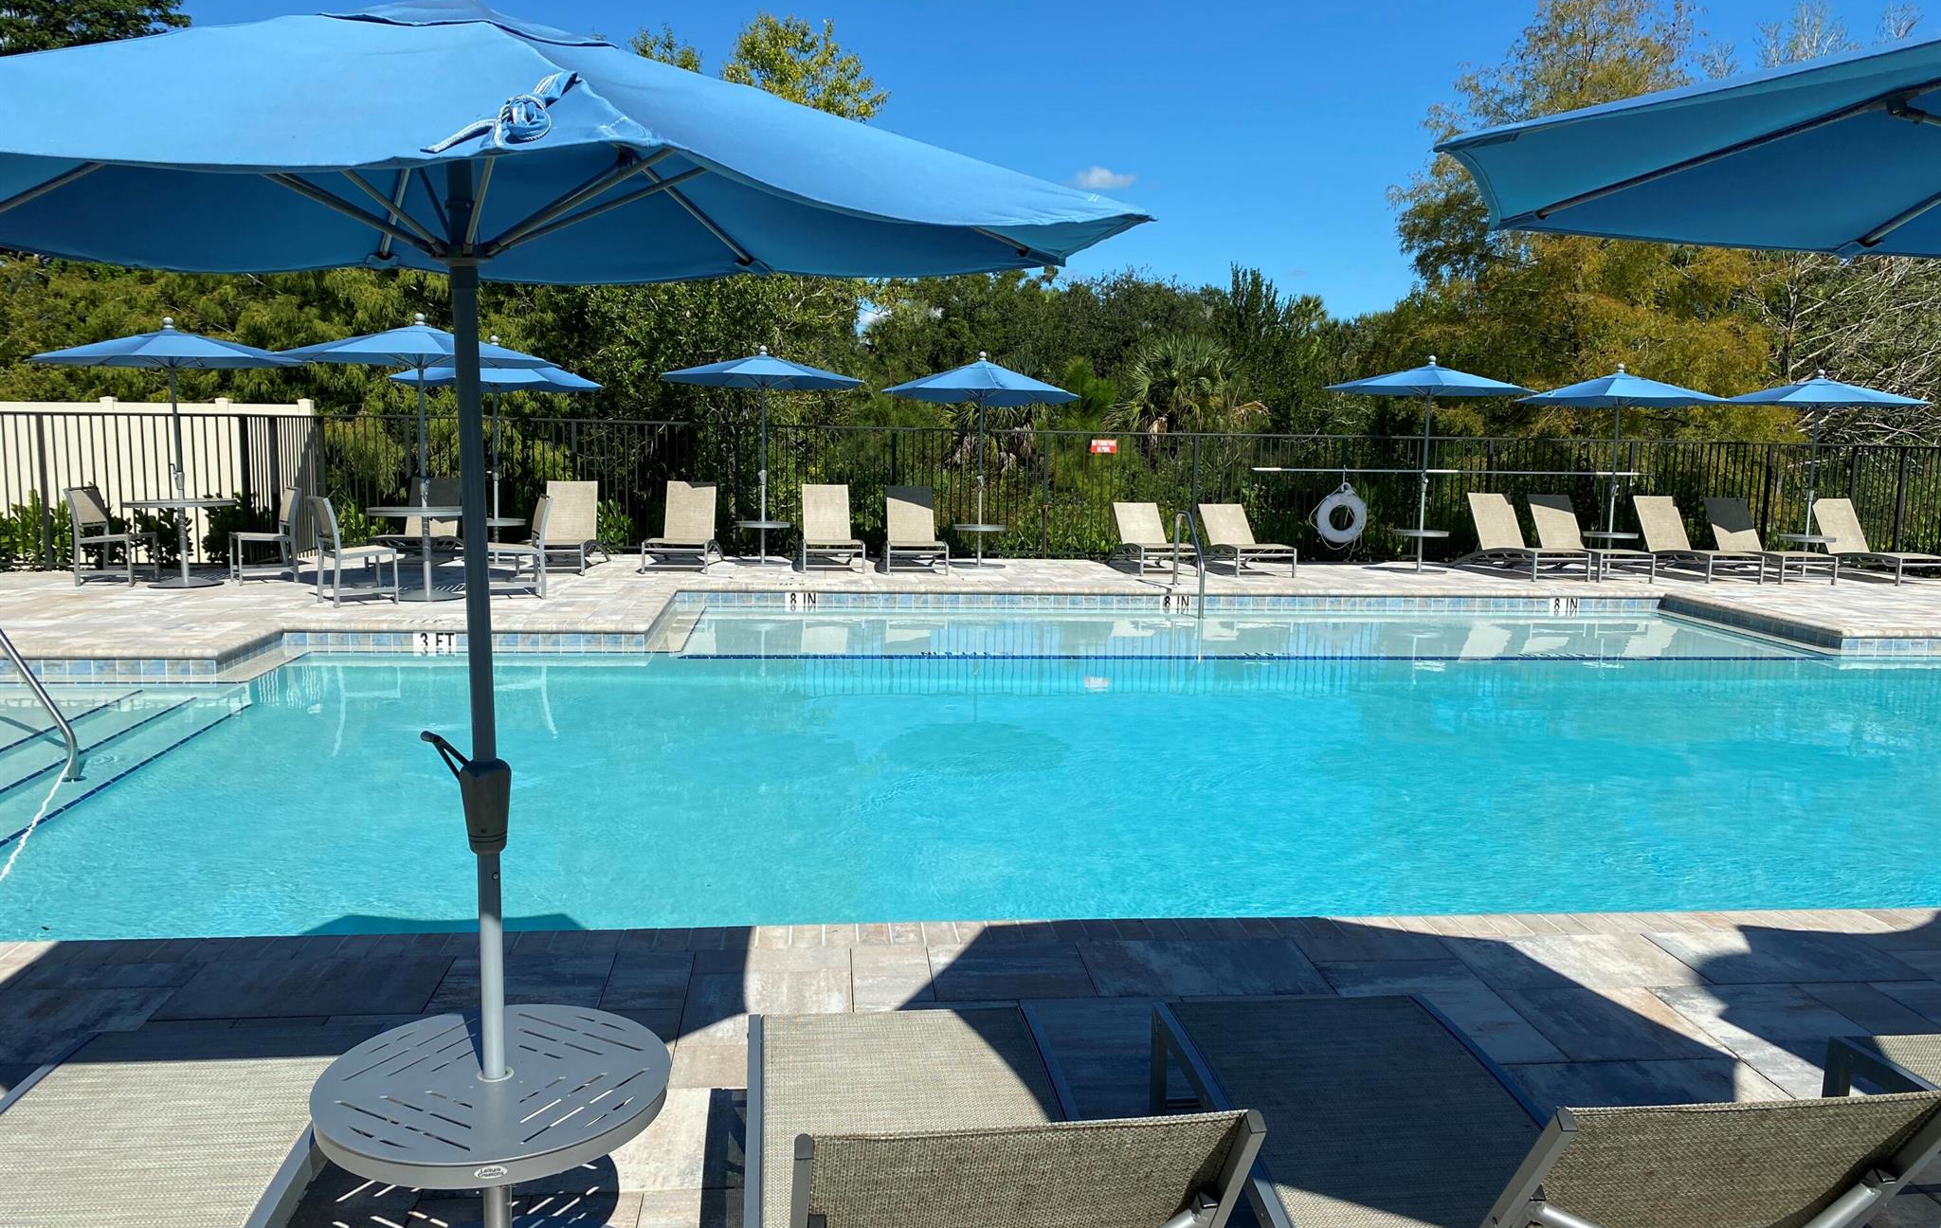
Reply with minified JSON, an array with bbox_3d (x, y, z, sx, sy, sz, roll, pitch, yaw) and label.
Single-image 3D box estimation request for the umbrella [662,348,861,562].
[{"bbox_3d":[-2.311,-1.744,16.245,2.220,2.400,2.220,0,7,-6],"label":"umbrella"}]

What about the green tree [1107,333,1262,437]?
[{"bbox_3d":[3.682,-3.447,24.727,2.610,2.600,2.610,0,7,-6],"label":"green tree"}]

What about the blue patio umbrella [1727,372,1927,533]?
[{"bbox_3d":[9.778,-1.726,16.890,2.200,2.180,2.200,0,7,-6],"label":"blue patio umbrella"}]

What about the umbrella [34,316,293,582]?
[{"bbox_3d":[-7.102,-1.455,13.054,2.200,2.380,2.200,0,7,-6],"label":"umbrella"}]

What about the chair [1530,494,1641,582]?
[{"bbox_3d":[6.913,-0.879,16.541,0.630,0.880,1.750,-1,8,-12],"label":"chair"}]

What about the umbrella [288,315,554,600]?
[{"bbox_3d":[-4.688,-1.348,12.511,2.200,2.400,2.200,0,7,-6],"label":"umbrella"}]

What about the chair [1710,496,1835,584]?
[{"bbox_3d":[9.242,-0.879,17.045,0.670,0.910,1.800,0,7,-6],"label":"chair"}]

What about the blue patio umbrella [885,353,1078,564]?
[{"bbox_3d":[0.132,-1.721,16.408,2.220,2.400,2.220,0,7,-6],"label":"blue patio umbrella"}]

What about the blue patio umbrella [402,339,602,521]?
[{"bbox_3d":[-5.030,-1.824,15.435,2.200,2.180,2.200,0,7,-6],"label":"blue patio umbrella"}]

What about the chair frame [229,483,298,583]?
[{"bbox_3d":[-6.501,-0.732,13.440,0.550,0.870,0.500,-4,9,-34],"label":"chair frame"}]

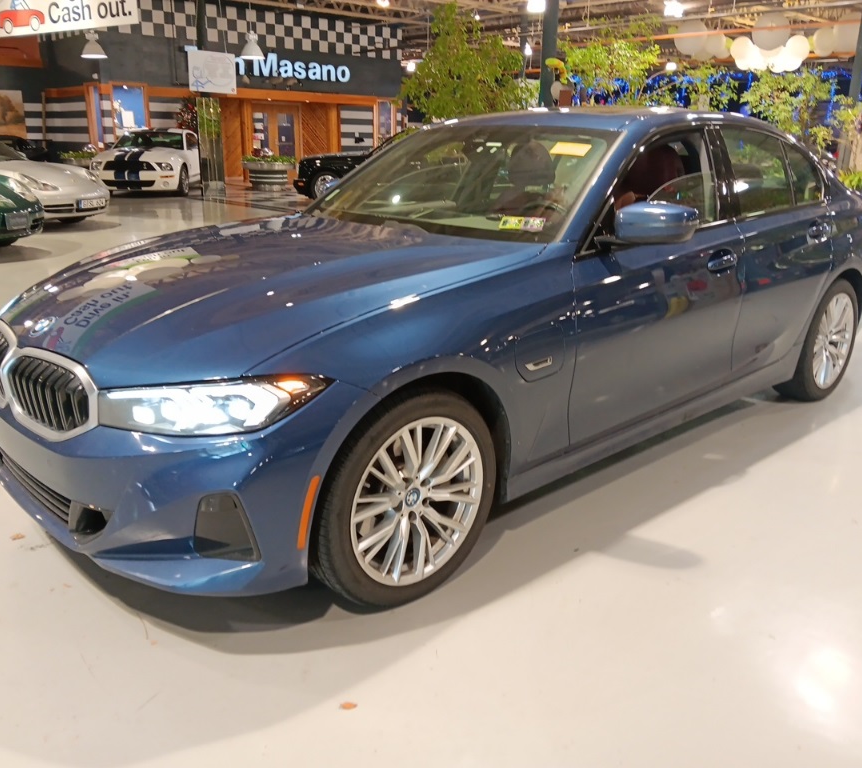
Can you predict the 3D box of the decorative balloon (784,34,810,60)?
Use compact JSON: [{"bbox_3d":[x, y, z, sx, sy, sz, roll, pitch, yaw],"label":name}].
[{"bbox_3d":[8.716,-8.000,18.300,0.550,0.570,0.550,8,19,22],"label":"decorative balloon"}]

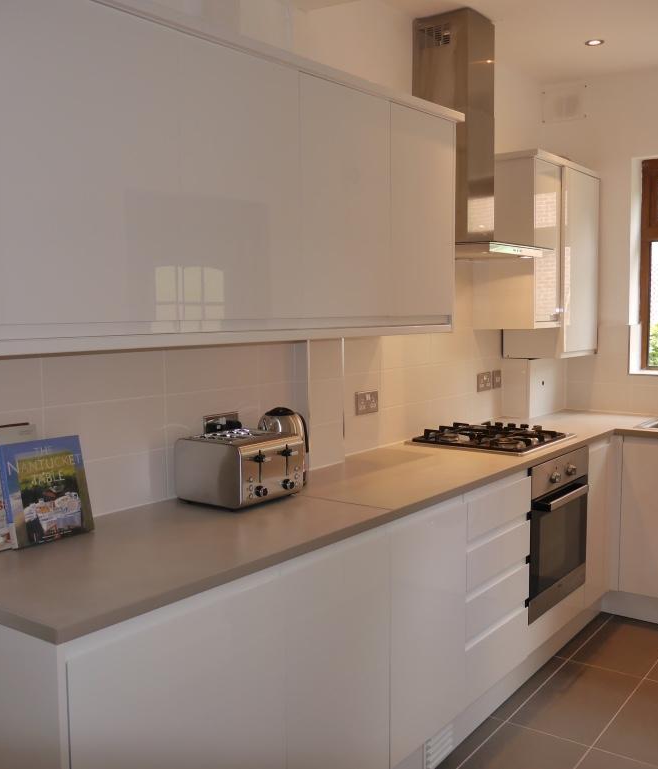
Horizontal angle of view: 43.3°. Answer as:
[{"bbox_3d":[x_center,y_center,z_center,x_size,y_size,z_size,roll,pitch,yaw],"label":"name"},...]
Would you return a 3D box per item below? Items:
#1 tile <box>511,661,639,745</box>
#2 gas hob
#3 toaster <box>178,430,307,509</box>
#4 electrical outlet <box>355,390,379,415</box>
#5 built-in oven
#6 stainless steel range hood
[{"bbox_3d":[0.934,1.177,3.091,0.300,0.010,0.615,3,6,36],"label":"tile"},{"bbox_3d":[0.676,0.205,3.408,0.510,0.050,0.595,3,6,36],"label":"gas hob"},{"bbox_3d":[-0.249,0.231,2.372,0.262,0.178,0.270,3,6,38],"label":"toaster"},{"bbox_3d":[0.152,0.069,3.153,0.012,0.086,0.146,3,6,37],"label":"electrical outlet"},{"bbox_3d":[0.716,0.569,3.450,0.570,0.595,0.595,3,6,36],"label":"built-in oven"},{"bbox_3d":[0.572,-0.971,3.252,0.460,0.935,0.575,3,6,37],"label":"stainless steel range hood"}]

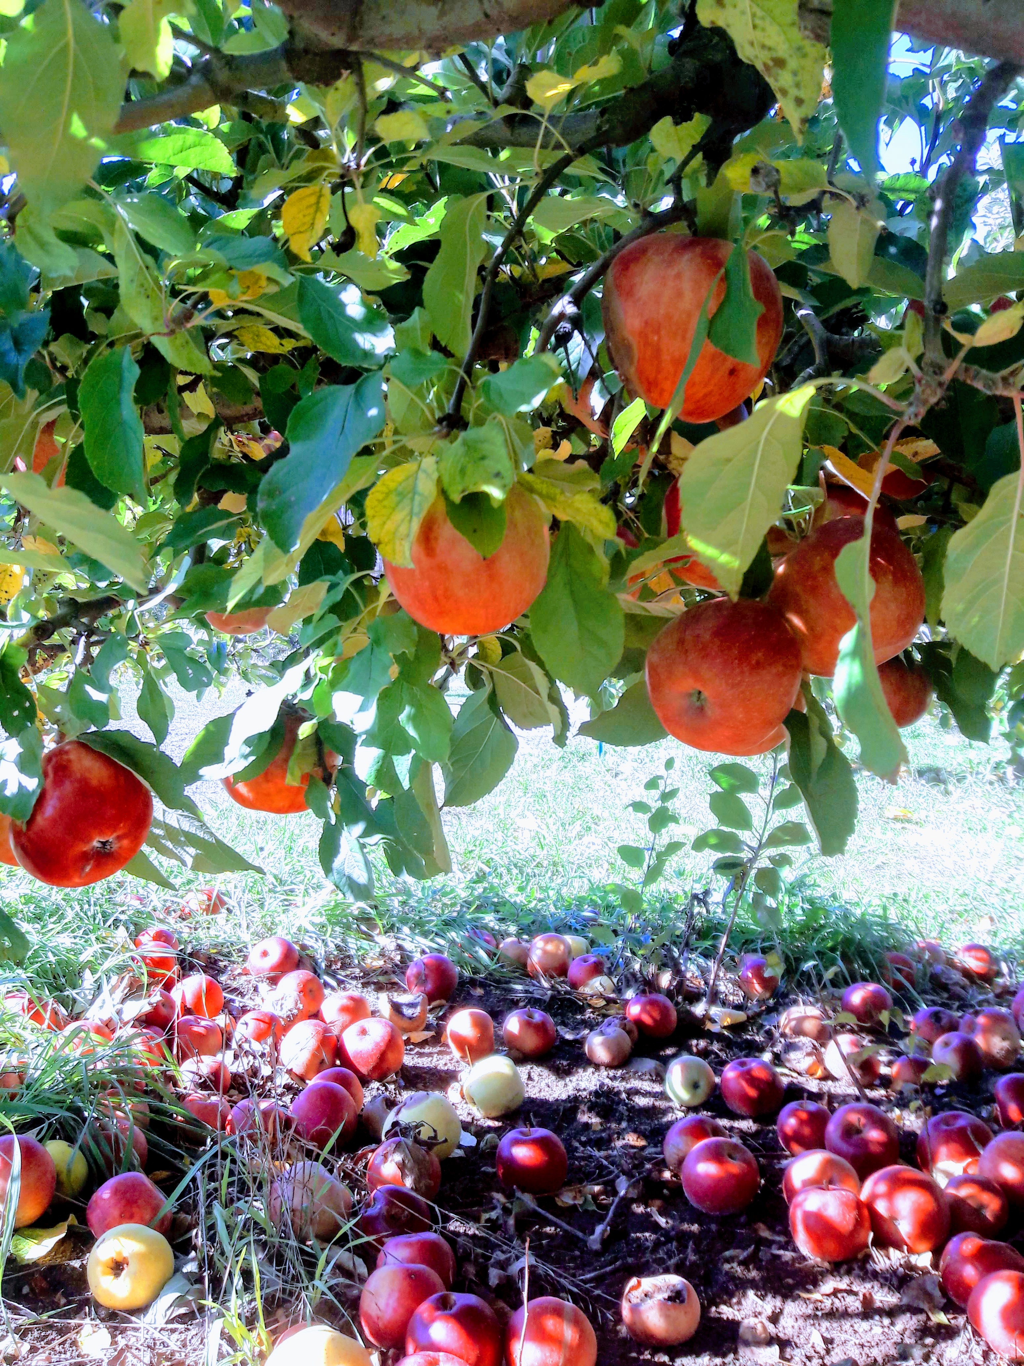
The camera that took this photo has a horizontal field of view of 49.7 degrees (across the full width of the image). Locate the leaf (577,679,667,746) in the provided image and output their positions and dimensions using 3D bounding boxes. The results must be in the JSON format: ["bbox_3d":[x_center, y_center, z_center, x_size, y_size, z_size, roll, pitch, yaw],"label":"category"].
[{"bbox_3d":[0.065,0.016,0.610,0.070,0.040,0.025,1,3,0],"label":"leaf"}]

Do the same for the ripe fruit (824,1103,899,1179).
[{"bbox_3d":[0.377,0.493,1.191,0.081,0.081,0.075,-3,-39,4],"label":"ripe fruit"}]

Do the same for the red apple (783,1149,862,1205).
[{"bbox_3d":[0.311,0.505,1.110,0.078,0.078,0.073,0,-32,-5],"label":"red apple"}]

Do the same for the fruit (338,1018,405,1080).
[{"bbox_3d":[-0.183,0.480,1.448,0.085,0.079,0.085,-15,38,0],"label":"fruit"}]

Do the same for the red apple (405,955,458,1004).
[{"bbox_3d":[-0.124,0.457,1.705,0.079,0.074,0.079,2,3,0],"label":"red apple"}]

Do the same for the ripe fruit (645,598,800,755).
[{"bbox_3d":[0.106,-0.003,0.555,0.079,0.079,0.073,0,16,31],"label":"ripe fruit"}]

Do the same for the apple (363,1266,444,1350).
[{"bbox_3d":[-0.092,0.526,0.931,0.072,0.069,0.072,2,3,0],"label":"apple"}]

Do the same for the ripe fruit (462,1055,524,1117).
[{"bbox_3d":[-0.023,0.498,1.366,0.074,0.071,0.074,2,3,0],"label":"ripe fruit"}]

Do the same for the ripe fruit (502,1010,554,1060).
[{"bbox_3d":[0.025,0.497,1.571,0.075,0.068,0.075,0,3,0],"label":"ripe fruit"}]

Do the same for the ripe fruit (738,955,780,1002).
[{"bbox_3d":[0.415,0.496,1.856,0.070,0.075,0.070,0,3,0],"label":"ripe fruit"}]

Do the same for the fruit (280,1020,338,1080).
[{"bbox_3d":[-0.270,0.489,1.470,0.076,0.081,0.076,1,3,0],"label":"fruit"}]

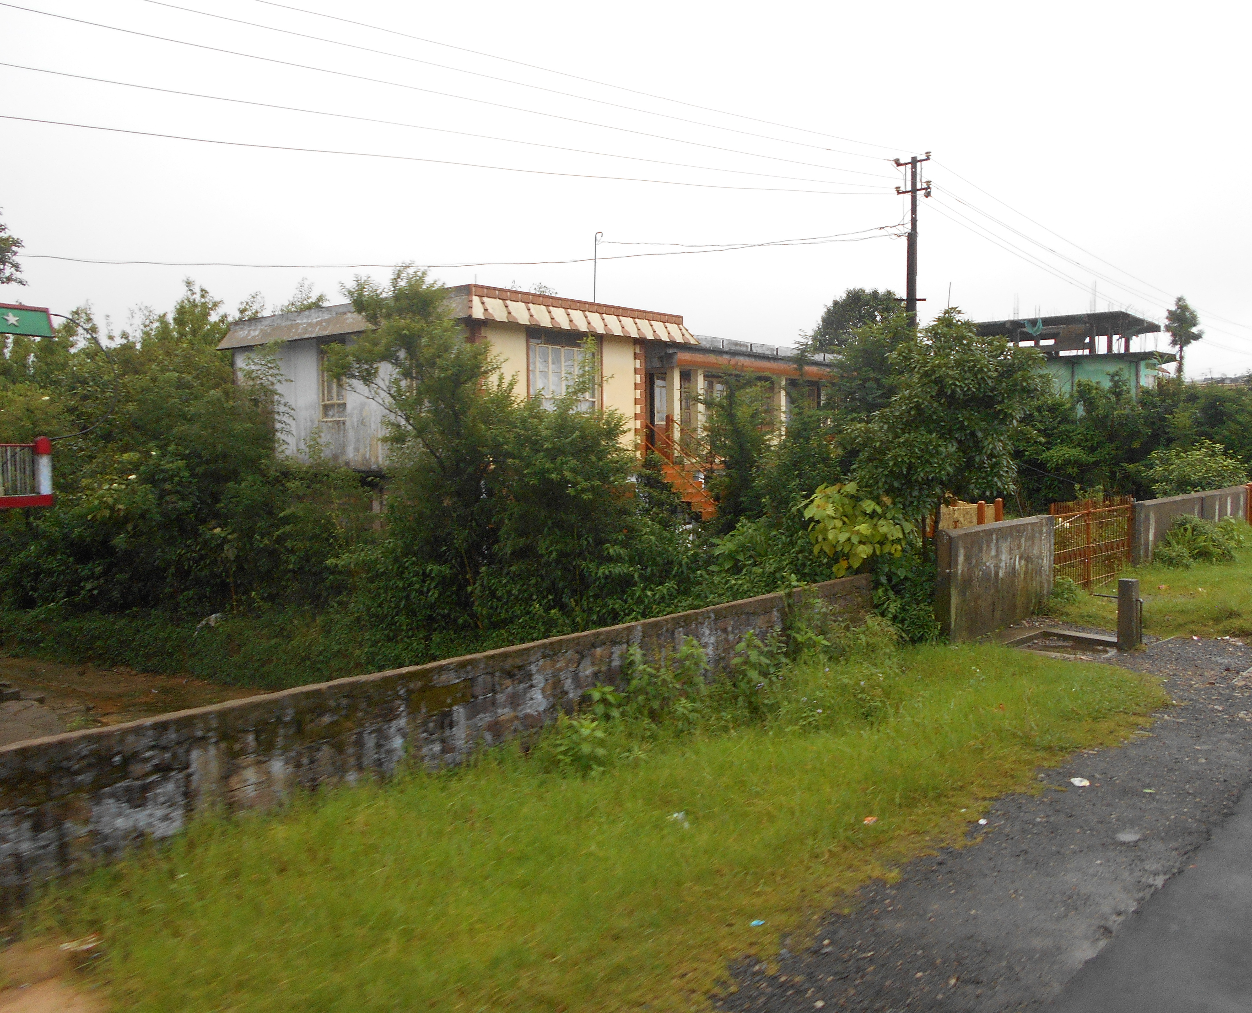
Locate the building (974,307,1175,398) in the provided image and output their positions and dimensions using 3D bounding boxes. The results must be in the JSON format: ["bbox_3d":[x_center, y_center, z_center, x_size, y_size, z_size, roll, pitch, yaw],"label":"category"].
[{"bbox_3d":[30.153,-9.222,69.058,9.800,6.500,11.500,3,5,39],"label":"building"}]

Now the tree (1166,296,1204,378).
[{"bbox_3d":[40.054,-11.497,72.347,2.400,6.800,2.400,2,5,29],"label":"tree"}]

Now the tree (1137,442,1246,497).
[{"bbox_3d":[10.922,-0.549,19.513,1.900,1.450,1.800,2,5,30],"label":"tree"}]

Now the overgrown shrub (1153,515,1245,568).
[{"bbox_3d":[9.158,0.474,16.280,1.000,0.800,1.600,4,6,44],"label":"overgrown shrub"}]

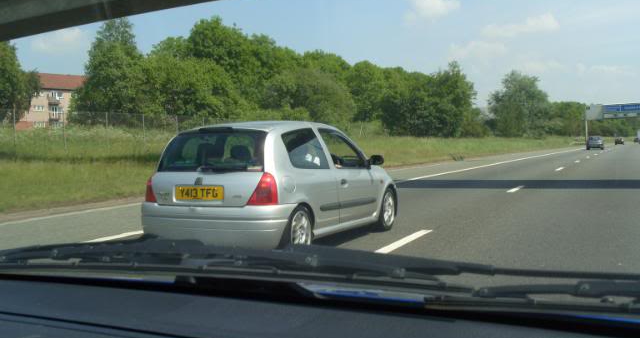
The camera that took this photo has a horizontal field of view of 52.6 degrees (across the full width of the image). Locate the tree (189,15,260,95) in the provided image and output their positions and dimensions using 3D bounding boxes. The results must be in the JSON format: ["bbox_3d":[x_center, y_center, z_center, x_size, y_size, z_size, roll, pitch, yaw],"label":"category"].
[{"bbox_3d":[-8.649,-8.022,58.000,7.500,11.000,7.500,-1,2,26],"label":"tree"}]

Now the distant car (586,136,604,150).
[{"bbox_3d":[30.261,-2.875,71.000,1.750,1.470,4.200,-1,2,26],"label":"distant car"}]

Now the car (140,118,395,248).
[{"bbox_3d":[-0.330,0.140,7.500,1.660,1.420,3.780,0,2,25],"label":"car"}]

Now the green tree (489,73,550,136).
[{"bbox_3d":[42.237,-13.655,137.000,13.000,14.000,13.000,-1,2,26],"label":"green tree"}]

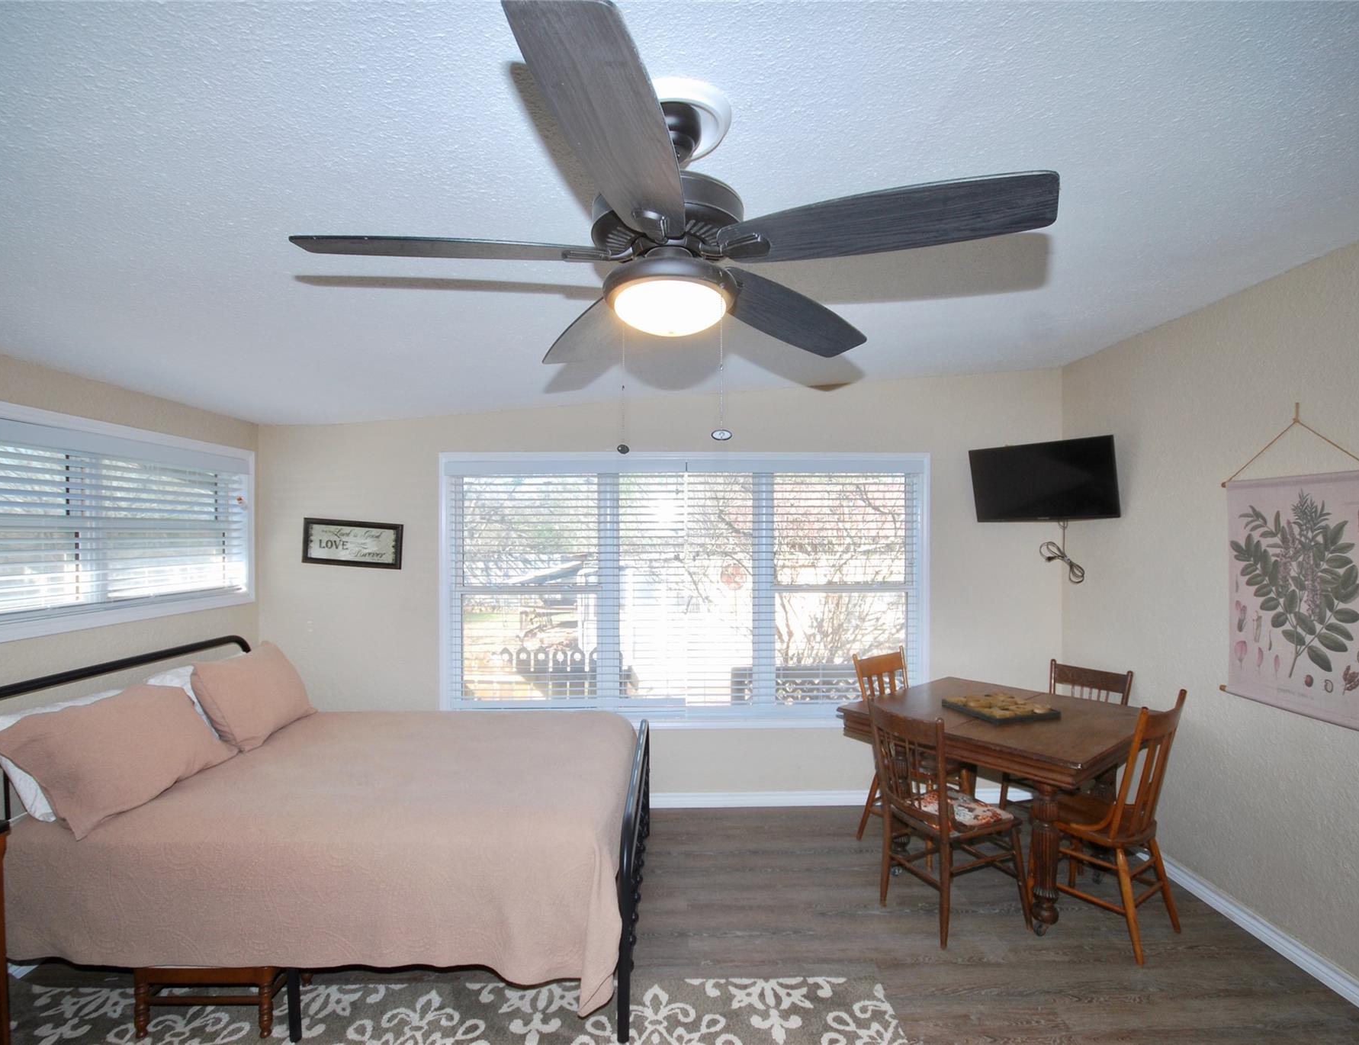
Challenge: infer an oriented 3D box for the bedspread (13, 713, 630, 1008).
[{"bbox_3d":[-1.206,1.318,2.837,2.020,0.550,1.560,0,-1,0],"label":"bedspread"}]

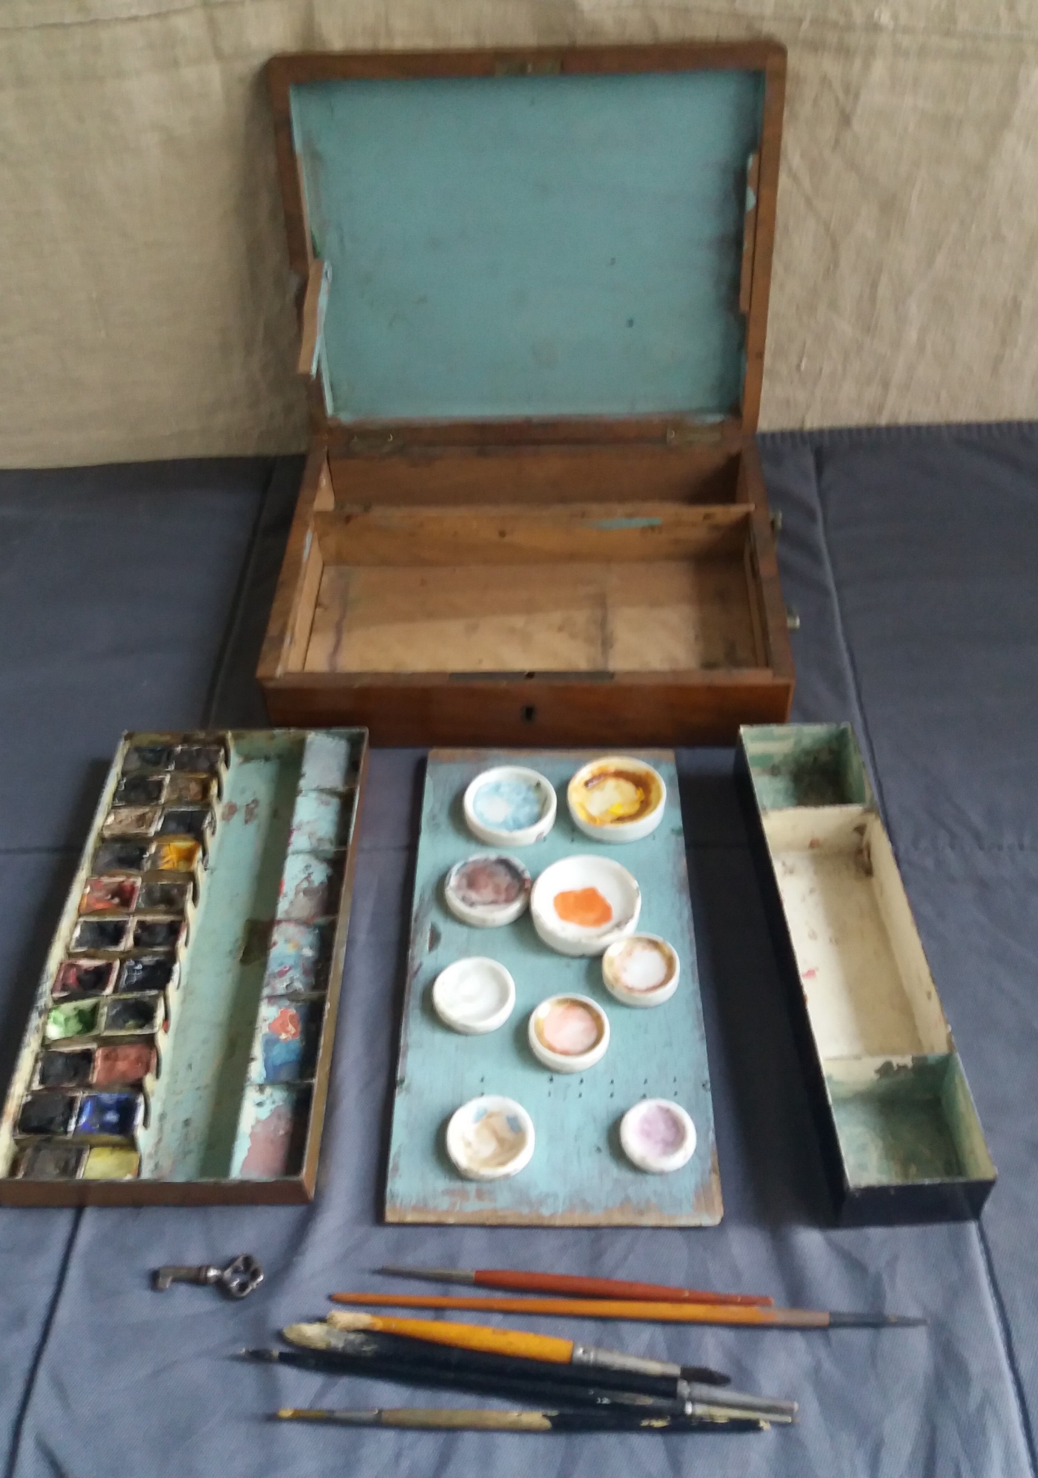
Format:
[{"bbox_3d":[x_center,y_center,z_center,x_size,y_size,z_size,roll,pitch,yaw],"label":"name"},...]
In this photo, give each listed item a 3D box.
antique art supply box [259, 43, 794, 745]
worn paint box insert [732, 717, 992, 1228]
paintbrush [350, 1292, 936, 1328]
[{"bbox_3d":[0.004,-0.168,0.577,0.246,0.233,0.249,0,47,3],"label":"antique art supply box"},{"bbox_3d":[0.129,0.080,0.476,0.049,0.030,0.211,-3,46,0],"label":"worn paint box insert"},{"bbox_3d":[0.035,0.188,0.395,0.195,0.006,0.006,1,47,4],"label":"paintbrush"}]

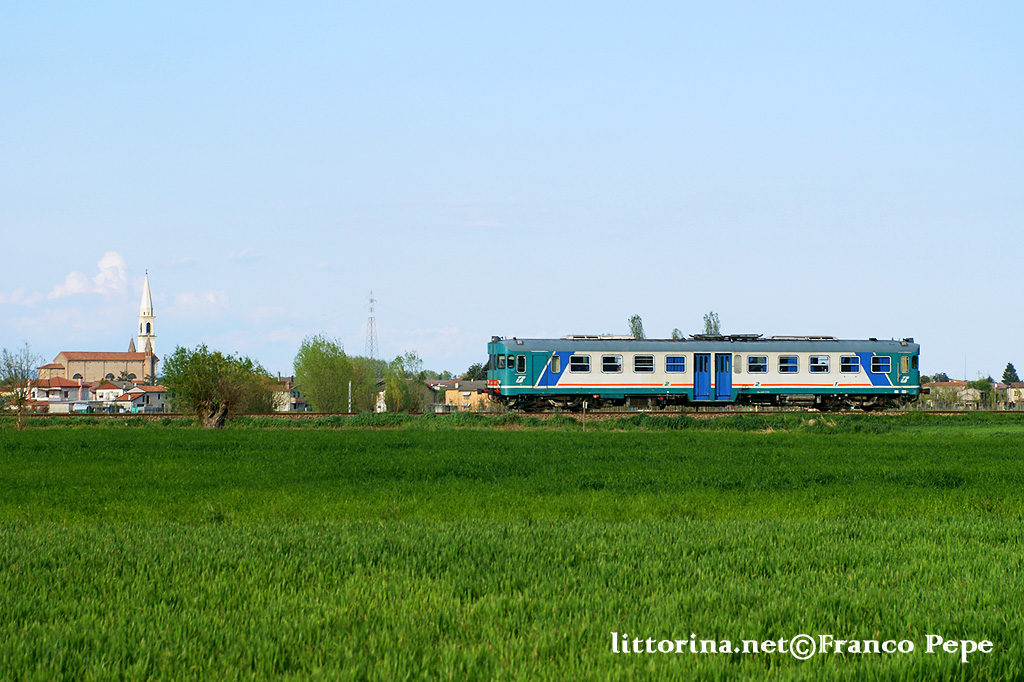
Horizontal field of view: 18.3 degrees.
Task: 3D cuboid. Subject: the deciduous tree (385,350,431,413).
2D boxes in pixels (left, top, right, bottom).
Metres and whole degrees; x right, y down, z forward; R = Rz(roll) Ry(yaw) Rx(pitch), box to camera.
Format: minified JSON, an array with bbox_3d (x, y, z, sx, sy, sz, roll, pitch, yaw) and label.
[{"bbox_3d":[-8.040,3.572,245.000,3.600,5.683,3.500,0,-1,0],"label":"deciduous tree"}]

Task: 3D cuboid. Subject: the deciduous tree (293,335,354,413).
[{"bbox_3d":[-14.502,2.963,245.000,4.800,6.926,4.600,0,-1,0],"label":"deciduous tree"}]

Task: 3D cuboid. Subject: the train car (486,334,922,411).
[{"bbox_3d":[9.754,1.672,158.939,23.500,3.850,2.900,0,-1,-18],"label":"train car"}]

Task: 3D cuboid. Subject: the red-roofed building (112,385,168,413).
[{"bbox_3d":[-99.157,15.476,850.000,12.500,7.465,9.500,0,-1,-24],"label":"red-roofed building"}]

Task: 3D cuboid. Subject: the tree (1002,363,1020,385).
[{"bbox_3d":[138.027,12.647,880.000,5.800,13.411,5.800,0,-1,0],"label":"tree"}]

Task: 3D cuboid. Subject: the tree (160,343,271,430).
[{"bbox_3d":[-13.483,2.107,145.800,5.100,3.848,4.900,0,-1,0],"label":"tree"}]

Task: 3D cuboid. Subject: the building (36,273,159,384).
[{"bbox_3d":[-138.933,0.319,1070.000,38.500,47.004,19.000,0,-1,-24],"label":"building"}]

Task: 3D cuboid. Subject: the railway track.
[{"bbox_3d":[1.630,3.758,156.224,51.576,0.450,2.400,0,-1,-18],"label":"railway track"}]

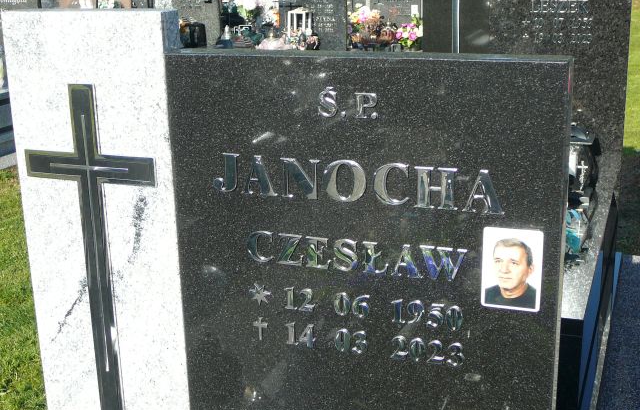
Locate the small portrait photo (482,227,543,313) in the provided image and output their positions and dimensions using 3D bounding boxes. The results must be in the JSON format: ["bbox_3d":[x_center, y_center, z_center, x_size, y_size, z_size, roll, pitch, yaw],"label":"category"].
[{"bbox_3d":[0.299,0.101,1.415,0.092,0.133,0.006,4,17,20],"label":"small portrait photo"}]

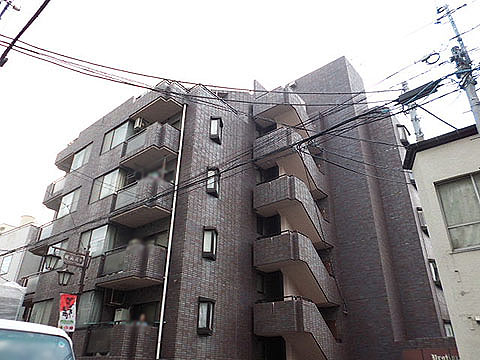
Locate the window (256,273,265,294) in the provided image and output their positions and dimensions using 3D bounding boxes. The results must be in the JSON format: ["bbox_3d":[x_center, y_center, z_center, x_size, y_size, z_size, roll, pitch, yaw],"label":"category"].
[{"bbox_3d":[0.914,4.674,16.294,0.130,0.810,0.530,-21,-35,35],"label":"window"}]

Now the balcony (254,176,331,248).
[{"bbox_3d":[2.644,1.818,18.025,2.170,2.690,3.450,-20,-35,34],"label":"balcony"}]

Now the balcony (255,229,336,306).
[{"bbox_3d":[2.648,4.279,16.537,2.110,2.630,3.820,-21,-35,35],"label":"balcony"}]

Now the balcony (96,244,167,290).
[{"bbox_3d":[-4.241,3.474,14.258,2.670,1.360,1.260,-21,-35,35],"label":"balcony"}]

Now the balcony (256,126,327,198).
[{"bbox_3d":[2.685,-0.622,19.324,2.170,2.660,3.450,-20,-35,34],"label":"balcony"}]

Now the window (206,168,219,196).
[{"bbox_3d":[-1.092,0.109,15.818,0.260,1.260,0.760,-21,-35,35],"label":"window"}]

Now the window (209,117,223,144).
[{"bbox_3d":[-1.026,-2.394,16.945,0.320,1.320,0.780,-20,-35,34],"label":"window"}]

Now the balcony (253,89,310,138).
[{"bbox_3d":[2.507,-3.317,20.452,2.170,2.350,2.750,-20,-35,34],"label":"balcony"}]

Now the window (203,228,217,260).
[{"bbox_3d":[-1.109,2.513,14.332,0.320,1.300,0.780,-20,-35,34],"label":"window"}]

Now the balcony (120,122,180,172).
[{"bbox_3d":[-4.155,-1.483,16.947,2.670,1.360,1.260,-21,-35,35],"label":"balcony"}]

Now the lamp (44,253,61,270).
[{"bbox_3d":[-5.948,2.585,11.436,0.420,0.500,0.420,-20,-35,34],"label":"lamp"}]

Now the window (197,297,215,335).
[{"bbox_3d":[-1.178,5.013,13.158,0.260,1.300,0.760,-21,-35,35],"label":"window"}]

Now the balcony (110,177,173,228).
[{"bbox_3d":[-4.133,0.974,15.348,2.600,1.380,1.300,-20,-35,34],"label":"balcony"}]

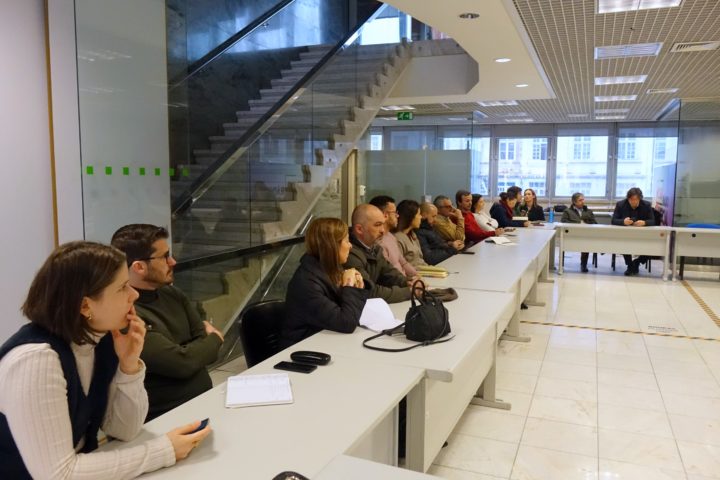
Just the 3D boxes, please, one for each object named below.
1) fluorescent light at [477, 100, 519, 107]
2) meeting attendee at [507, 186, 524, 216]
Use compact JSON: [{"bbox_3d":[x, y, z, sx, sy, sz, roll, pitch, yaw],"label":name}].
[{"bbox_3d":[2.358,-2.344,9.890,0.600,0.070,0.600,3,7,22],"label":"fluorescent light"},{"bbox_3d":[2.528,-0.230,9.791,0.740,1.320,0.500,1,6,10],"label":"meeting attendee"}]

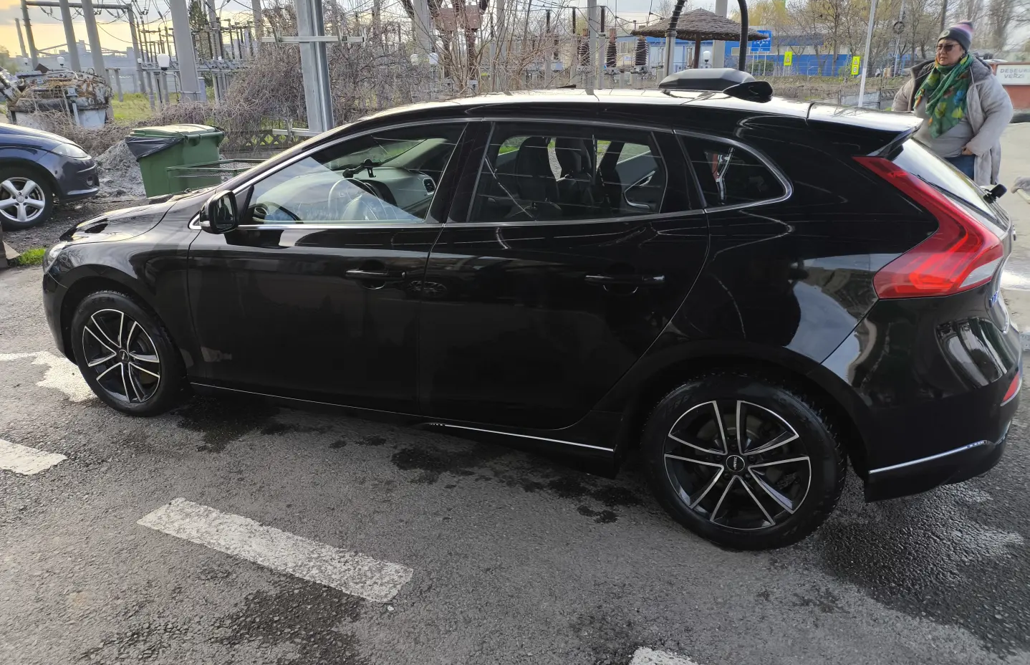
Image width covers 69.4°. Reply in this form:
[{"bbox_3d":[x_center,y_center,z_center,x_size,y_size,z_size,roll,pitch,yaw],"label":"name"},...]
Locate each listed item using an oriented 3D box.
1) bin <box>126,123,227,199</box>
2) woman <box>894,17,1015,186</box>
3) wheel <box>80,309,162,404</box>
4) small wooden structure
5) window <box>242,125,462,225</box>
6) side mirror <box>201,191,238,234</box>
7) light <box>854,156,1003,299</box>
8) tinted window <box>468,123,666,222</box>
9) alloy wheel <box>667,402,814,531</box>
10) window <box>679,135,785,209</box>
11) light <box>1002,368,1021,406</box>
[{"bbox_3d":[-3.579,-1.664,7.998,0.770,1.080,0.600,7,20,23],"label":"bin"},{"bbox_3d":[2.538,-0.920,4.463,0.400,1.750,0.610,-13,22,-32],"label":"woman"},{"bbox_3d":[-1.727,0.091,3.356,0.445,0.445,0.180,6,19,19],"label":"wheel"},{"bbox_3d":[2.989,-3.927,12.286,2.200,2.620,2.200,-1,18,0],"label":"small wooden structure"},{"bbox_3d":[-0.614,-0.571,2.752,0.898,0.397,0.070,7,-2,23],"label":"window"},{"bbox_3d":[-1.097,-0.444,2.755,0.100,0.155,0.185,7,20,23],"label":"side mirror"},{"bbox_3d":[1.103,-0.283,2.015,0.390,0.370,0.230,7,20,23],"label":"light"},{"bbox_3d":[0.170,-0.508,2.423,0.655,0.346,0.060,7,-2,23],"label":"tinted window"},{"bbox_3d":[0.700,0.394,2.334,0.445,0.445,0.180,7,20,23],"label":"alloy wheel"},{"bbox_3d":[0.646,-0.474,2.235,0.331,0.221,0.060,7,-2,23],"label":"window"},{"bbox_3d":[1.361,0.148,2.039,0.050,0.110,0.075,16,24,41],"label":"light"}]

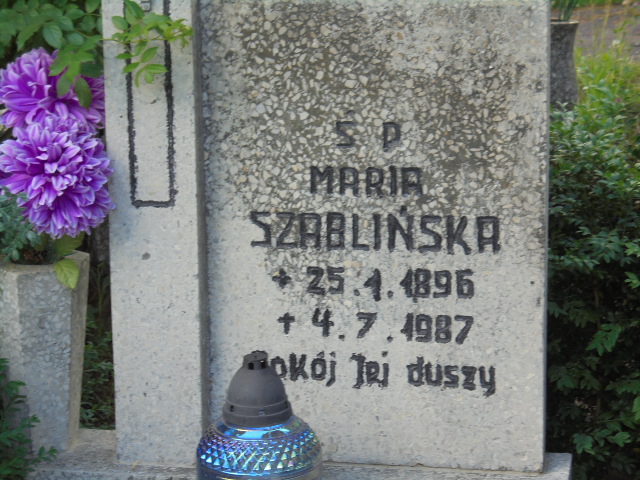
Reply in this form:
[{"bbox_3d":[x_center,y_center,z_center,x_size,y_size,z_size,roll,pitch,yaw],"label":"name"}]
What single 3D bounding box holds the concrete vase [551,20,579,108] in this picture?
[{"bbox_3d":[0.554,-0.379,4.700,0.130,0.290,0.130,-1,11,0],"label":"concrete vase"}]

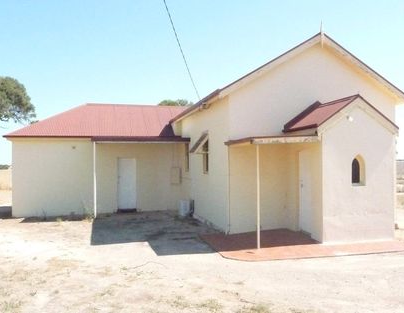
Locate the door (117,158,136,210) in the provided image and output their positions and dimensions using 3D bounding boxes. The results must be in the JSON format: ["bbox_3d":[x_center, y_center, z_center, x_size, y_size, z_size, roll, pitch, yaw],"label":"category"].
[{"bbox_3d":[-3.020,1.115,16.370,0.750,2.040,0.050,0,-1,-13],"label":"door"}]

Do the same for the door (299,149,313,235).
[{"bbox_3d":[2.660,0.915,10.190,0.050,2.040,0.820,0,-1,-13],"label":"door"}]

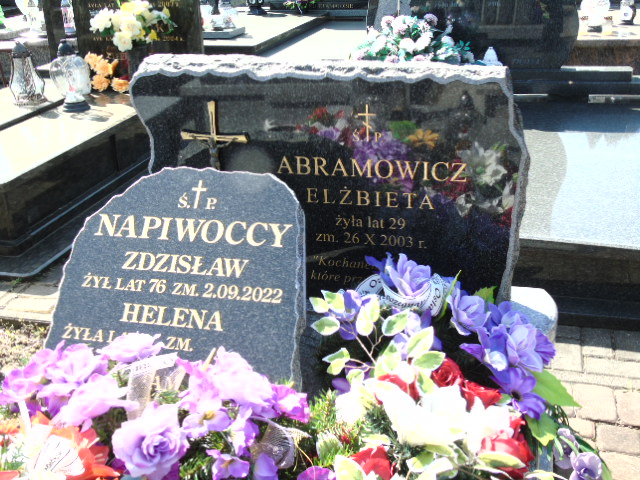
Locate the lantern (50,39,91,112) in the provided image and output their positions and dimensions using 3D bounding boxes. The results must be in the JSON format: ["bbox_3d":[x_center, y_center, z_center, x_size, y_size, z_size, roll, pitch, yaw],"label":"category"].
[{"bbox_3d":[-1.287,-0.850,3.820,0.195,0.345,0.135,-3,24,0],"label":"lantern"}]

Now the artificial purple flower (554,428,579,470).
[{"bbox_3d":[0.442,0.374,1.320,0.045,0.068,0.042,-3,24,0],"label":"artificial purple flower"}]

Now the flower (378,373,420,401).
[{"bbox_3d":[0.143,0.264,1.330,0.075,0.050,0.060,4,25,16],"label":"flower"}]

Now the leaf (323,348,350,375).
[{"bbox_3d":[0.031,0.228,1.390,0.050,0.042,0.025,0,26,6],"label":"leaf"}]

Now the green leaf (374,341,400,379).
[{"bbox_3d":[0.126,0.225,1.380,0.046,0.060,0.025,-4,26,-1],"label":"green leaf"}]

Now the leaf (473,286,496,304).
[{"bbox_3d":[0.369,0.125,1.660,0.052,0.041,0.020,0,-17,6],"label":"leaf"}]

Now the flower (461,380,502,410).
[{"bbox_3d":[0.310,0.302,1.420,0.075,0.050,0.060,-4,26,-1],"label":"flower"}]

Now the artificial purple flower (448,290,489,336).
[{"bbox_3d":[0.321,0.159,1.600,0.082,0.094,0.065,-8,-19,-12],"label":"artificial purple flower"}]

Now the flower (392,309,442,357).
[{"bbox_3d":[0.193,0.187,1.460,0.093,0.075,0.065,-4,26,-1],"label":"flower"}]

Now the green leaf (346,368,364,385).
[{"bbox_3d":[0.068,0.262,1.420,0.036,0.017,0.032,19,63,4],"label":"green leaf"}]

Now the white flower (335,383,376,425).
[{"bbox_3d":[0.068,0.314,1.420,0.080,0.065,0.080,1,60,7],"label":"white flower"}]

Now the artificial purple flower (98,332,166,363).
[{"bbox_3d":[-0.357,0.205,1.400,0.115,0.045,0.065,-4,26,-1],"label":"artificial purple flower"}]

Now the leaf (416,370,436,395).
[{"bbox_3d":[0.199,0.266,1.380,0.035,0.040,0.020,-4,26,-1],"label":"leaf"}]

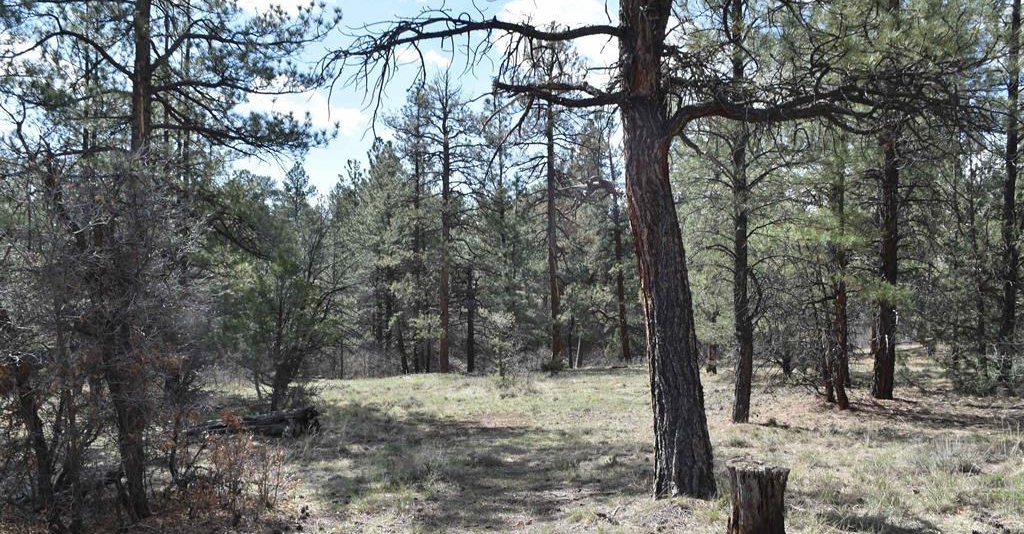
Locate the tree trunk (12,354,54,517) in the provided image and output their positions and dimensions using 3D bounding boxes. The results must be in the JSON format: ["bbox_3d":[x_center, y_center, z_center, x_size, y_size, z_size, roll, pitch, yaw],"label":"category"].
[{"bbox_3d":[-3.710,1.319,6.600,0.280,1.220,0.200,0,-2,0],"label":"tree trunk"}]

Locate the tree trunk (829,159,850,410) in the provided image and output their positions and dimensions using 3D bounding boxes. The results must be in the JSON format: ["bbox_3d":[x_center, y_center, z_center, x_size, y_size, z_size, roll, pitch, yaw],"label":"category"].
[{"bbox_3d":[5.337,0.236,13.900,0.310,4.200,0.260,0,-2,0],"label":"tree trunk"}]

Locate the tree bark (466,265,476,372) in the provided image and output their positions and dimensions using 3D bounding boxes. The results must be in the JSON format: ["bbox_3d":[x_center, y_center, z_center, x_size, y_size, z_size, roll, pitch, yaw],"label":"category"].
[{"bbox_3d":[-1.092,1.389,23.000,0.240,2.910,0.220,0,-2,0],"label":"tree bark"}]

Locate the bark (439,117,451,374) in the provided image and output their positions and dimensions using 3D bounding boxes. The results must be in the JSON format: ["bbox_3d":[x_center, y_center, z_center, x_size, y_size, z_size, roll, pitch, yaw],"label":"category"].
[{"bbox_3d":[-1.820,-0.688,23.000,0.290,7.060,0.280,0,-2,0],"label":"bark"}]

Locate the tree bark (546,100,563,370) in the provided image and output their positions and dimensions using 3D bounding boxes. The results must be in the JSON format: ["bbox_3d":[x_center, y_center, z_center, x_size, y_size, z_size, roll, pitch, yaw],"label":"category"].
[{"bbox_3d":[1.211,-0.954,24.300,0.370,7.460,0.320,0,-2,0],"label":"tree bark"}]

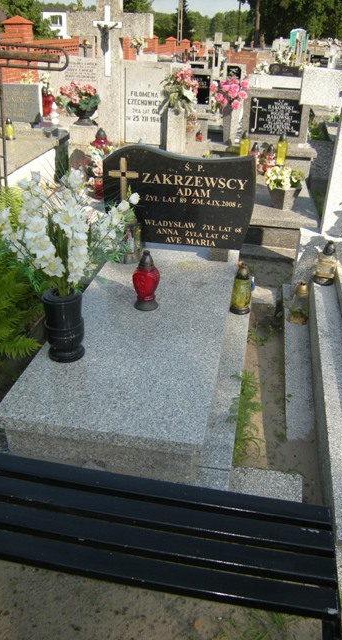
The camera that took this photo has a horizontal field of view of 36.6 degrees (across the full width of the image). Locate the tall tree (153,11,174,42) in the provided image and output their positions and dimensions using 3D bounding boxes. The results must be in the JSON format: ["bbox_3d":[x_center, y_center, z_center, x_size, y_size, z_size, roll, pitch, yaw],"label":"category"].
[{"bbox_3d":[-1.344,-48.819,87.000,5.000,6.800,5.000,1,28,0],"label":"tall tree"}]

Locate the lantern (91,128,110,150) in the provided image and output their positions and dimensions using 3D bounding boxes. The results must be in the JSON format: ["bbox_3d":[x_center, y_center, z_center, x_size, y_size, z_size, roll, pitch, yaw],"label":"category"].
[{"bbox_3d":[-0.612,-1.510,4.590,0.170,0.360,0.170,6,29,8],"label":"lantern"}]

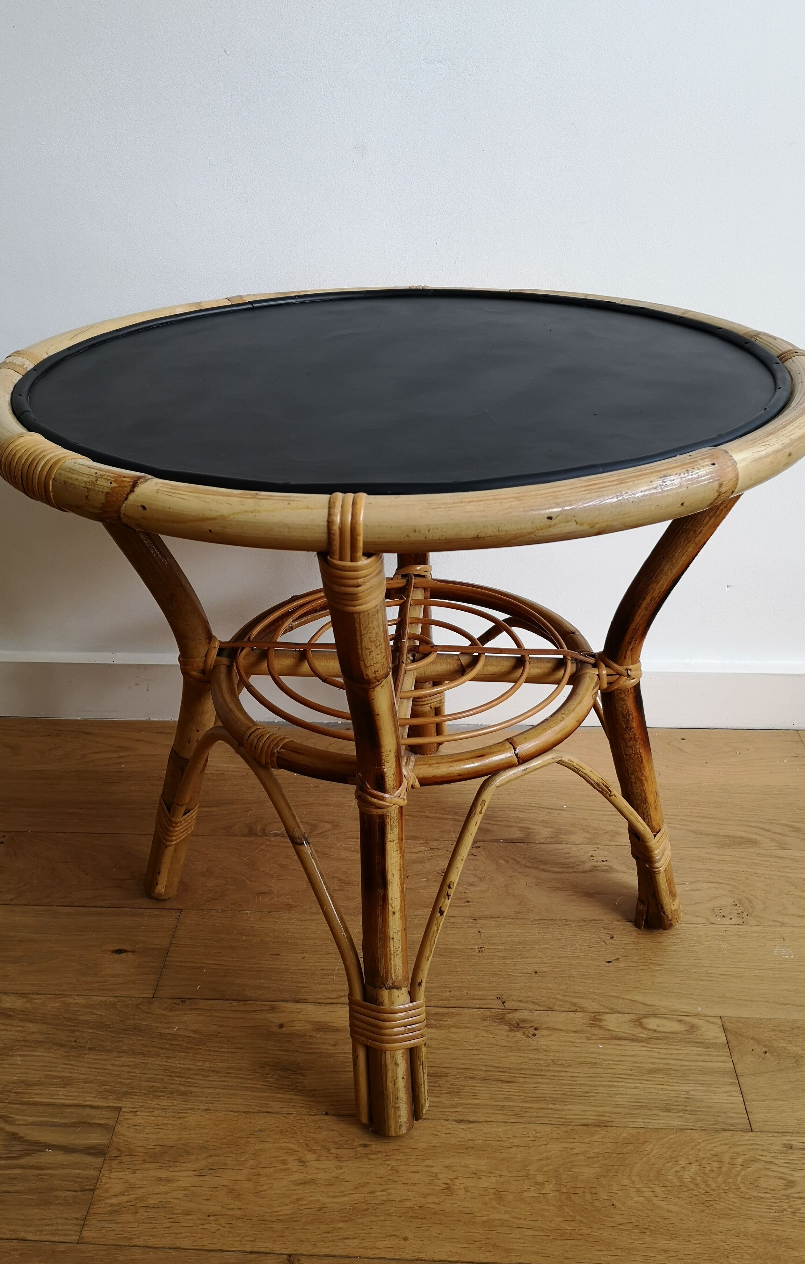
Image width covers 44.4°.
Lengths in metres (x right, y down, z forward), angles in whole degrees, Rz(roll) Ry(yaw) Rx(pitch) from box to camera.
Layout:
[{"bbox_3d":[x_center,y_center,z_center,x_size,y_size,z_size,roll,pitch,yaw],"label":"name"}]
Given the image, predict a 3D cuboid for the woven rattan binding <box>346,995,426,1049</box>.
[{"bbox_3d":[-0.010,0.304,0.790,0.062,0.042,0.044,1,16,4],"label":"woven rattan binding"}]

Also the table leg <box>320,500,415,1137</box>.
[{"bbox_3d":[-0.015,0.164,0.703,0.044,0.554,0.139,1,29,4],"label":"table leg"}]

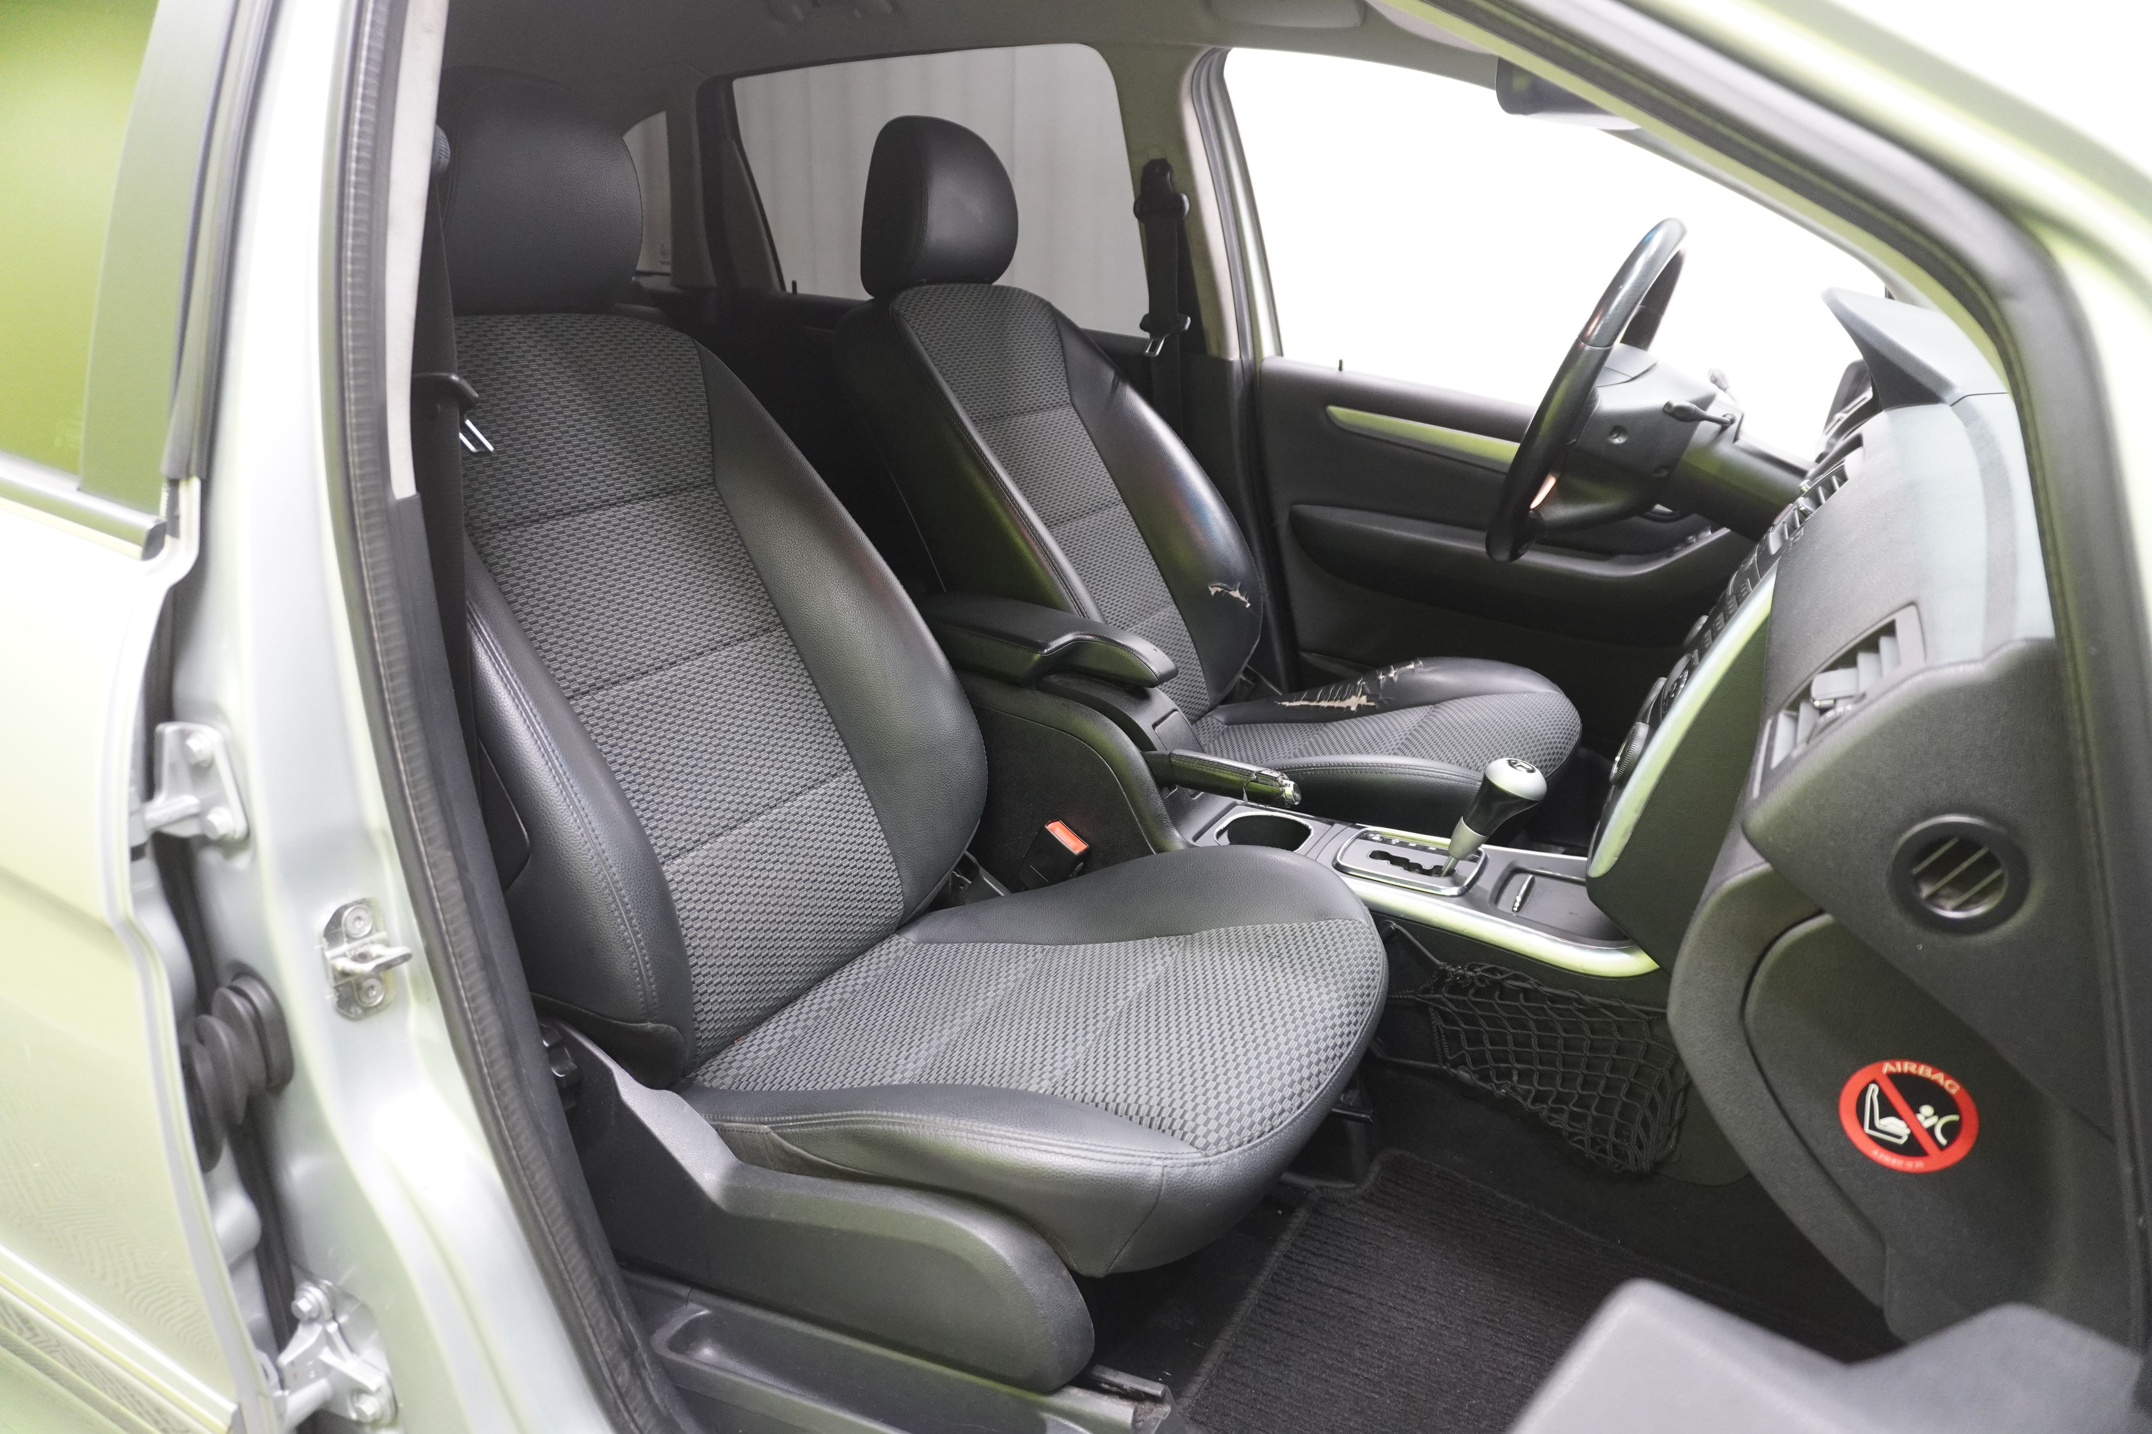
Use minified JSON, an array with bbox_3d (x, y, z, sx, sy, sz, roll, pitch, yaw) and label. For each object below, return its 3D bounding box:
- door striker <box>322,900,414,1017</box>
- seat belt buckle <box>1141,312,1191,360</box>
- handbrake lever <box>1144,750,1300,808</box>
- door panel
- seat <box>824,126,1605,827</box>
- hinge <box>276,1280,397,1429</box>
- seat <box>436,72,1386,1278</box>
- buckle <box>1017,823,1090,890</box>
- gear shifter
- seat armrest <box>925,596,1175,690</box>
[{"bbox_3d":[-0.395,0.135,0.800,0.029,0.067,0.042,18,26,40],"label":"door striker"},{"bbox_3d":[0.123,-0.533,2.002,0.070,0.066,0.022,8,21,19],"label":"seat belt buckle"},{"bbox_3d":[0.137,0.060,1.423,0.175,0.043,0.036,12,22,27],"label":"handbrake lever"},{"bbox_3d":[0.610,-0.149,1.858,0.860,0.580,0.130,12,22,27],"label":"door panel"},{"bbox_3d":[0.158,-0.280,1.699,0.860,0.810,0.530,12,22,27],"label":"seat"},{"bbox_3d":[-0.469,0.404,0.908,0.050,0.078,0.047,12,22,27],"label":"hinge"},{"bbox_3d":[-0.155,-0.071,1.120,0.830,0.810,0.540,12,22,27],"label":"seat"},{"bbox_3d":[-0.030,0.149,1.451,0.048,0.085,0.028,37,32,15],"label":"buckle"},{"bbox_3d":[0.362,0.092,1.284,0.055,0.130,0.052,31,30,18],"label":"gear shifter"},{"bbox_3d":[-0.046,-0.084,1.464,0.335,0.070,0.120,12,22,27],"label":"seat armrest"}]

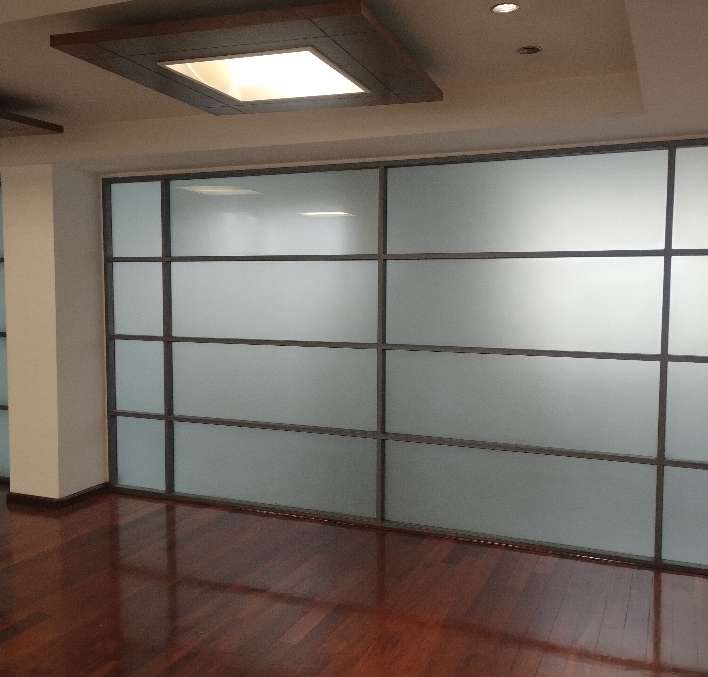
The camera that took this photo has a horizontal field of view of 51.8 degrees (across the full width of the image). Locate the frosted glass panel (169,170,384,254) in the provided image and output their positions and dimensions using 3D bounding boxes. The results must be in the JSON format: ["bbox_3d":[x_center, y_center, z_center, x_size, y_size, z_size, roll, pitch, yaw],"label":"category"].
[{"bbox_3d":[-0.576,-0.832,4.934,1.595,0.541,0.040,2,5,23],"label":"frosted glass panel"}]

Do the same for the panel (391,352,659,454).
[{"bbox_3d":[0.921,0.360,4.230,1.584,0.534,0.040,2,5,23],"label":"panel"}]

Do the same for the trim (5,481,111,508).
[{"bbox_3d":[-2.202,1.151,5.464,0.463,0.071,0.529,2,5,23],"label":"trim"}]

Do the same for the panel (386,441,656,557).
[{"bbox_3d":[0.919,0.920,4.271,1.584,0.527,0.040,2,5,23],"label":"panel"}]

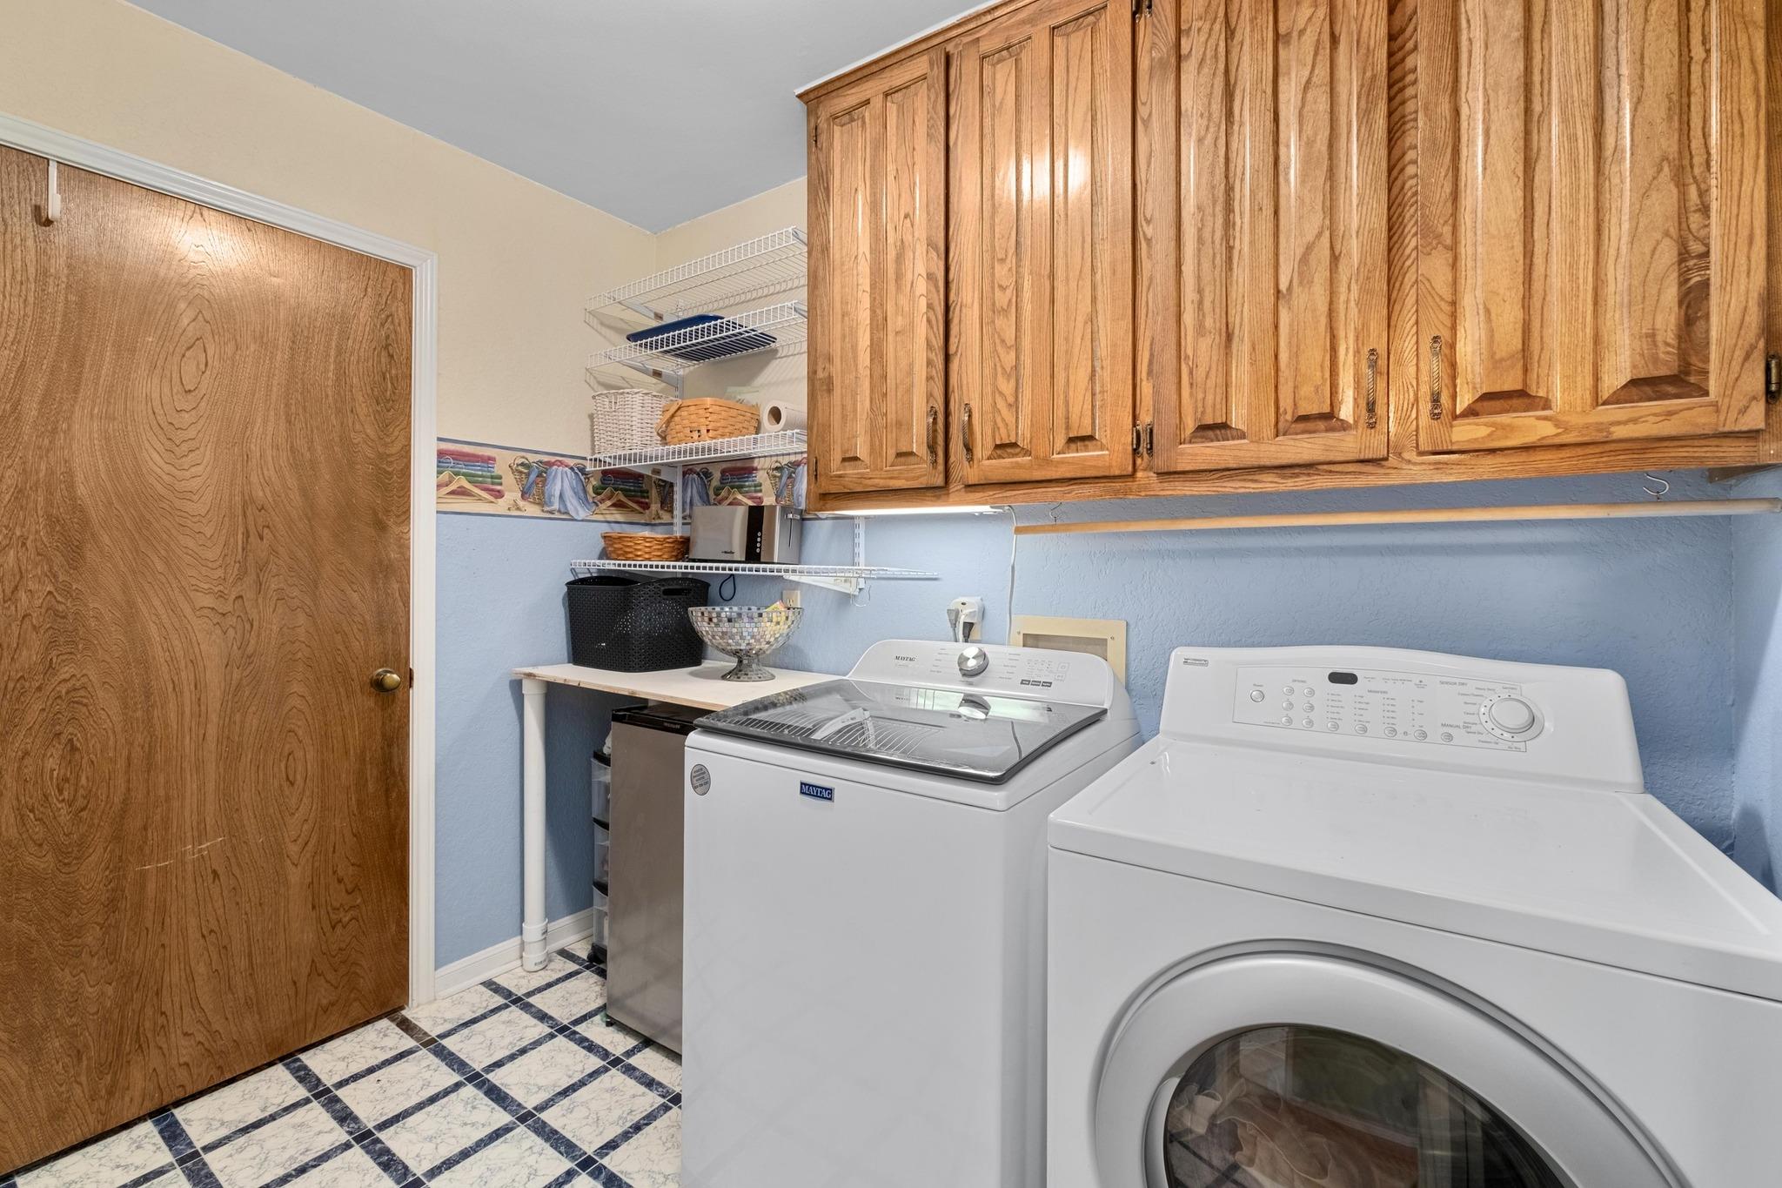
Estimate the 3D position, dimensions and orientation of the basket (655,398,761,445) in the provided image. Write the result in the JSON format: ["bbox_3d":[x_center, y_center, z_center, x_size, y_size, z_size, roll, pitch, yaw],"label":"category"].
[{"bbox_3d":[-0.561,-0.490,2.283,0.237,0.169,0.212,1,2,34],"label":"basket"}]

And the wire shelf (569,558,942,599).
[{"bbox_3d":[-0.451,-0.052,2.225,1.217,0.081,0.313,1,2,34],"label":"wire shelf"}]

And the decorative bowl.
[{"bbox_3d":[-0.406,0.139,2.115,0.328,0.198,0.328,0,1,0],"label":"decorative bowl"}]

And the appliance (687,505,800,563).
[{"bbox_3d":[-0.414,-0.155,2.143,0.298,0.182,0.141,1,1,26],"label":"appliance"}]

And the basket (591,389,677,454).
[{"bbox_3d":[-0.799,-0.523,2.453,0.242,0.227,0.247,1,1,29],"label":"basket"}]

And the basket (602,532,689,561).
[{"bbox_3d":[-0.808,-0.143,2.460,0.283,0.106,0.273,1,2,34],"label":"basket"}]

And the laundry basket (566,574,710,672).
[{"bbox_3d":[-0.810,0.086,2.392,0.389,0.286,0.265,1,2,34],"label":"laundry basket"}]

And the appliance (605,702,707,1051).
[{"bbox_3d":[-0.416,0.733,2.057,0.485,0.843,0.495,1,2,34],"label":"appliance"}]

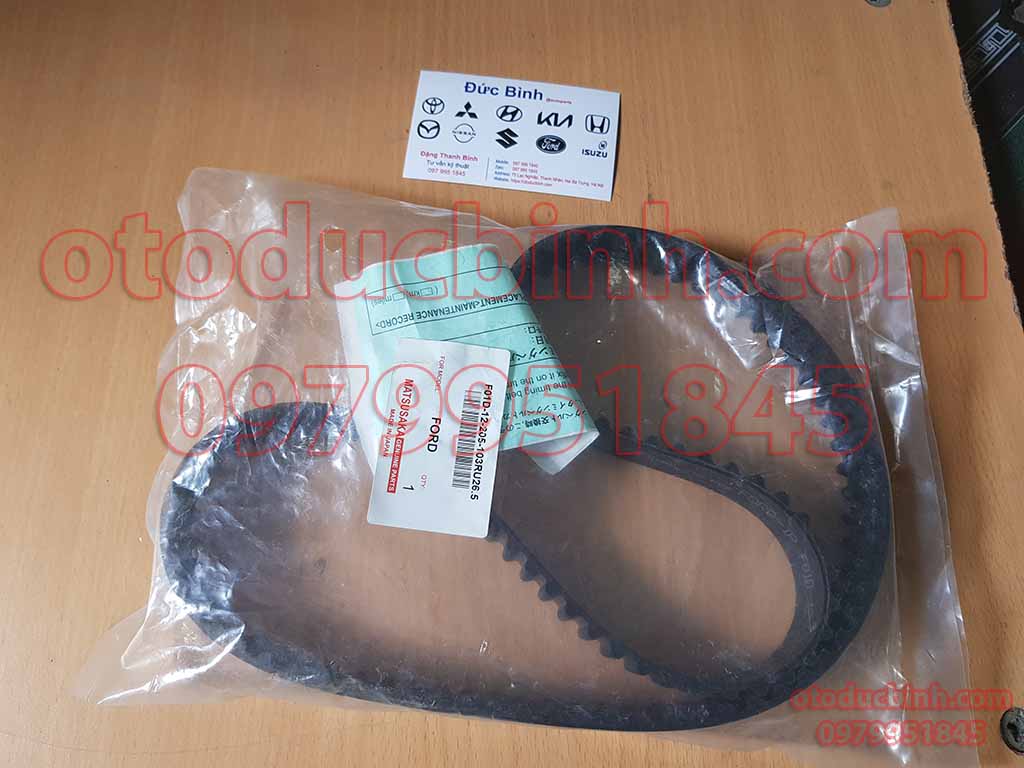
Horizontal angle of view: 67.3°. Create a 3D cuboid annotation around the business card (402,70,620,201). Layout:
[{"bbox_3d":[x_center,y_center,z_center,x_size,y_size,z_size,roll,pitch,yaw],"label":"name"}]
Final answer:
[{"bbox_3d":[0.001,-0.110,0.337,0.090,0.001,0.054,6,74,0],"label":"business card"}]

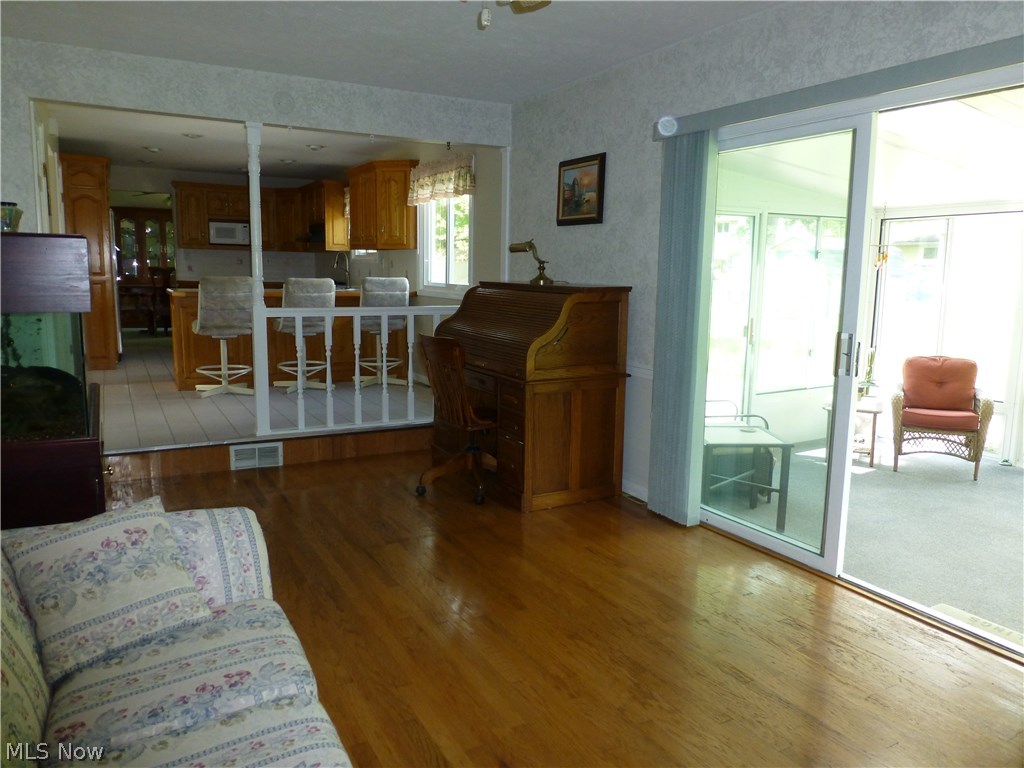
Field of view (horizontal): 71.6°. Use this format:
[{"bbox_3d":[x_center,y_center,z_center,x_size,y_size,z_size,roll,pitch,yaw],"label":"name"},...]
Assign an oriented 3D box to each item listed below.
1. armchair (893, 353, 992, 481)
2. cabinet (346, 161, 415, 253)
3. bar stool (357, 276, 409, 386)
[{"bbox_3d":[3.297,0.219,5.508,0.650,0.850,0.670,5,10,26],"label":"armchair"},{"bbox_3d":[-1.359,-1.802,7.326,0.340,0.828,1.192,-5,10,-30],"label":"cabinet"},{"bbox_3d":[-1.319,-0.540,7.210,0.500,1.060,0.500,-4,10,-24],"label":"bar stool"}]

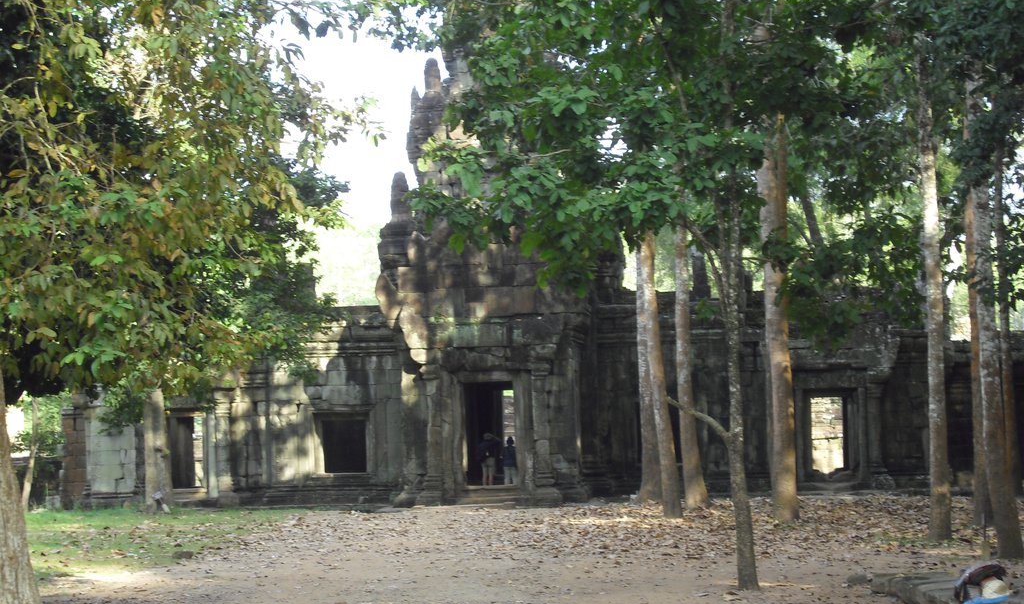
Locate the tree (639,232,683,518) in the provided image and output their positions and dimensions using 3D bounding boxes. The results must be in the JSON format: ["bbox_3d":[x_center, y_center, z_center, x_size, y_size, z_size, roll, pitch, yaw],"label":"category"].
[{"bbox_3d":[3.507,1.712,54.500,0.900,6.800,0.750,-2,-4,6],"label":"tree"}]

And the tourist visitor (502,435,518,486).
[{"bbox_3d":[-0.048,5.062,73.000,0.500,1.620,0.330,-2,-4,5],"label":"tourist visitor"}]

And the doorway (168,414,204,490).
[{"bbox_3d":[-10.439,4.795,74.000,1.150,2.350,0.600,-2,-4,6],"label":"doorway"}]

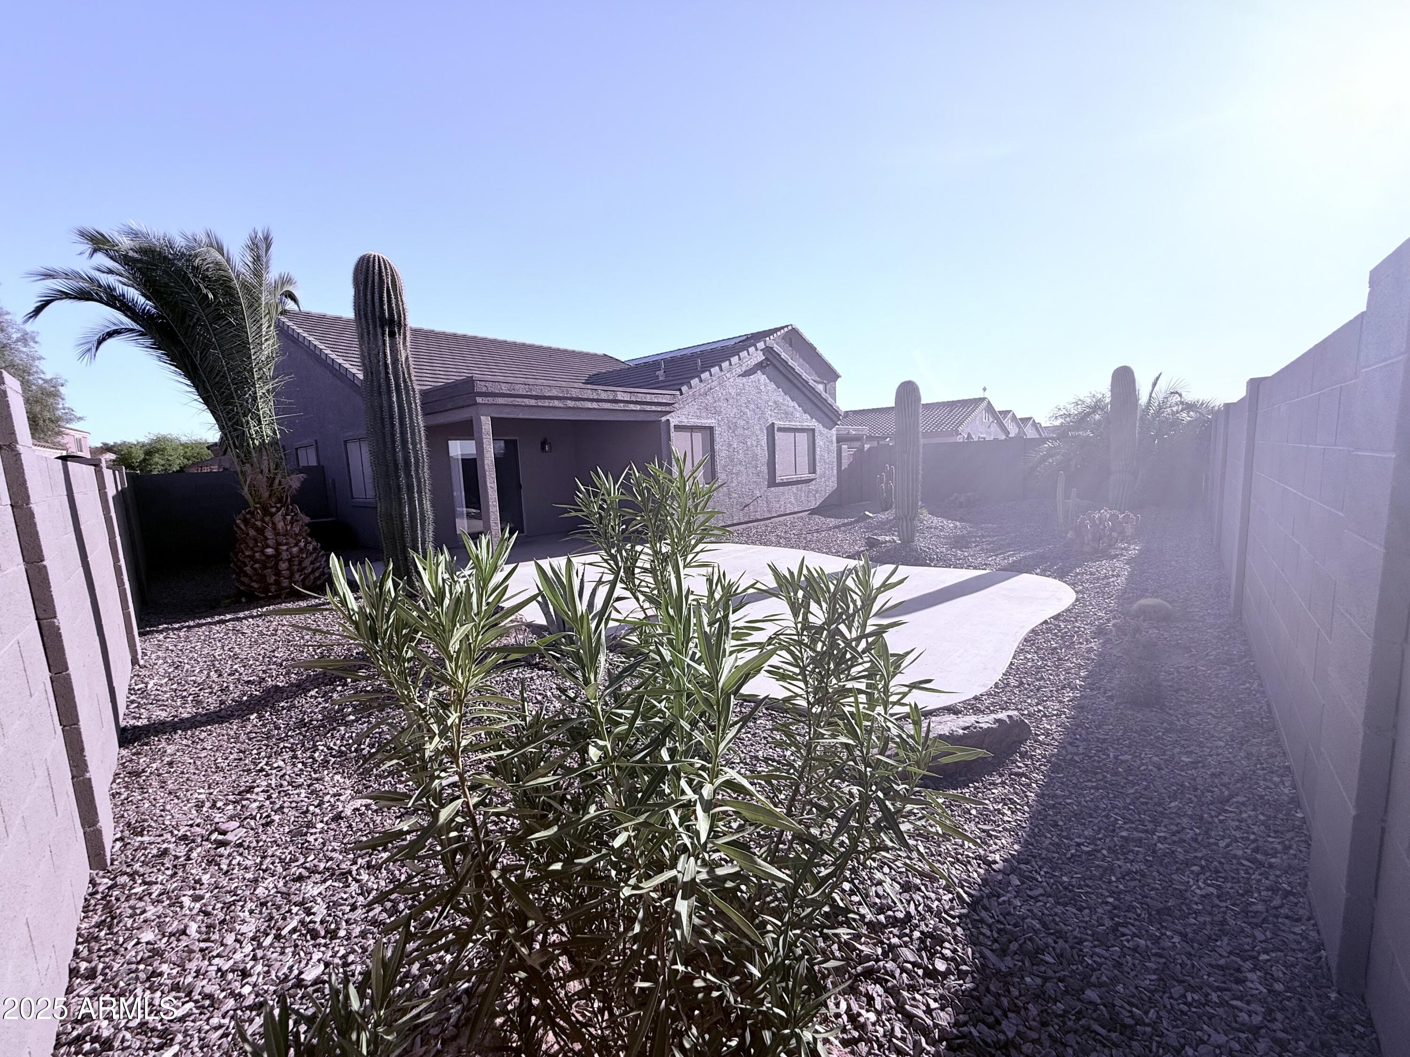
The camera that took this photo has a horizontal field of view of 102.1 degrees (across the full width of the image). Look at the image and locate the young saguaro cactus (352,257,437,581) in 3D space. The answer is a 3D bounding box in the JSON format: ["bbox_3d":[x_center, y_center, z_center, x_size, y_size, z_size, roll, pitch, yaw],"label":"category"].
[{"bbox_3d":[-2.517,-0.617,4.686,0.430,3.119,0.430,-6,8,-27],"label":"young saguaro cactus"}]

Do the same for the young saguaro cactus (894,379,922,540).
[{"bbox_3d":[2.647,-0.865,7.449,0.350,2.104,0.350,0,8,20],"label":"young saguaro cactus"}]

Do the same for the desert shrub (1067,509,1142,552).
[{"bbox_3d":[5.174,-0.005,7.348,0.750,0.503,0.650,3,9,35],"label":"desert shrub"}]

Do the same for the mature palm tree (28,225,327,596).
[{"bbox_3d":[-6.272,-1.351,7.066,2.700,4.502,2.500,-9,10,-40],"label":"mature palm tree"}]

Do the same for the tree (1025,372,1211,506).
[{"bbox_3d":[7.900,-1.572,10.811,2.900,2.617,2.800,3,9,36],"label":"tree"}]

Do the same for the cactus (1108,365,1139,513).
[{"bbox_3d":[6.519,-1.277,8.912,0.370,2.473,0.370,3,9,36],"label":"cactus"}]

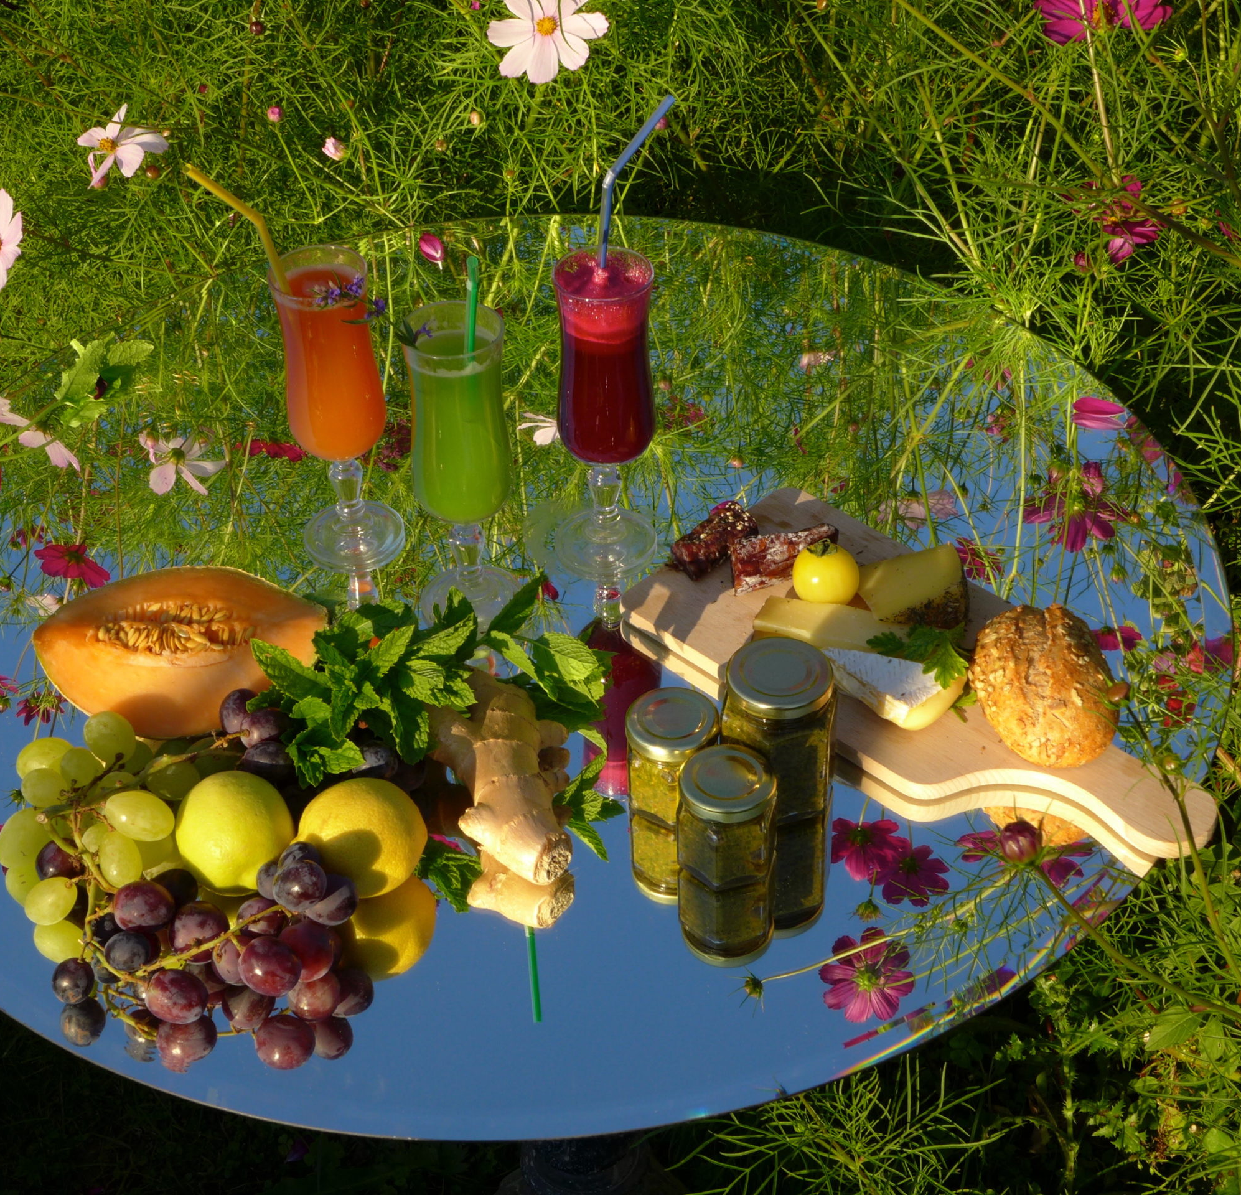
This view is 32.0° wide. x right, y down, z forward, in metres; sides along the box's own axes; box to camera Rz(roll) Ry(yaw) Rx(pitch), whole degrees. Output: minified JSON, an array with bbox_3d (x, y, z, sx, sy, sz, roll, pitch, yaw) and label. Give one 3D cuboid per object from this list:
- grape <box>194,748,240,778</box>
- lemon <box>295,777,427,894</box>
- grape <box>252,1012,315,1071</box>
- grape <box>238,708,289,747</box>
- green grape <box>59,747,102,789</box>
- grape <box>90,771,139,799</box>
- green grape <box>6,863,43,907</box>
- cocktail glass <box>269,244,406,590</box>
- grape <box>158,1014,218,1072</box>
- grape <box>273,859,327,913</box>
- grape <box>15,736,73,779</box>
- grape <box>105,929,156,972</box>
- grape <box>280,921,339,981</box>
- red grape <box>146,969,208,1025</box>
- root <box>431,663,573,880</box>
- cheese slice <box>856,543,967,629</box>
[{"bbox_3d":[-0.213,0.086,1.132,0.028,0.025,0.026,0,40,0],"label":"grape"},{"bbox_3d":[-0.128,0.119,1.070,0.067,0.058,0.060,0,40,0],"label":"lemon"},{"bbox_3d":[-0.151,0.200,0.972,0.027,0.025,0.025,-1,40,1],"label":"grape"},{"bbox_3d":[-0.179,0.065,1.088,0.025,0.022,0.023,-1,40,1],"label":"grape"},{"bbox_3d":[-0.264,0.083,1.057,0.021,0.021,0.024,-1,40,1],"label":"green grape"},{"bbox_3d":[-0.248,0.094,1.060,0.025,0.021,0.022,-1,40,1],"label":"grape"},{"bbox_3d":[-0.286,0.139,1.048,0.025,0.024,0.025,-1,40,1],"label":"green grape"},{"bbox_3d":[-0.156,-0.102,1.192,0.059,0.177,0.059,-1,40,1],"label":"cocktail glass"},{"bbox_3d":[-0.200,0.206,1.000,0.027,0.027,0.027,0,40,0],"label":"grape"},{"bbox_3d":[-0.147,0.132,0.991,0.025,0.025,0.025,-1,40,1],"label":"grape"},{"bbox_3d":[-0.289,0.080,1.087,0.028,0.023,0.024,-1,40,1],"label":"grape"},{"bbox_3d":[-0.223,0.160,0.979,0.021,0.021,0.022,-1,40,1],"label":"grape"},{"bbox_3d":[-0.149,0.169,1.034,0.027,0.027,0.027,0,40,0],"label":"grape"},{"bbox_3d":[-0.201,0.180,0.977,0.028,0.024,0.025,-1,40,1],"label":"red grape"},{"bbox_3d":[-0.059,0.080,1.079,0.070,0.045,0.138,-8,40,-6],"label":"root"},{"bbox_3d":[0.156,-0.001,1.154,0.058,0.032,0.038,-18,43,-18],"label":"cheese slice"}]

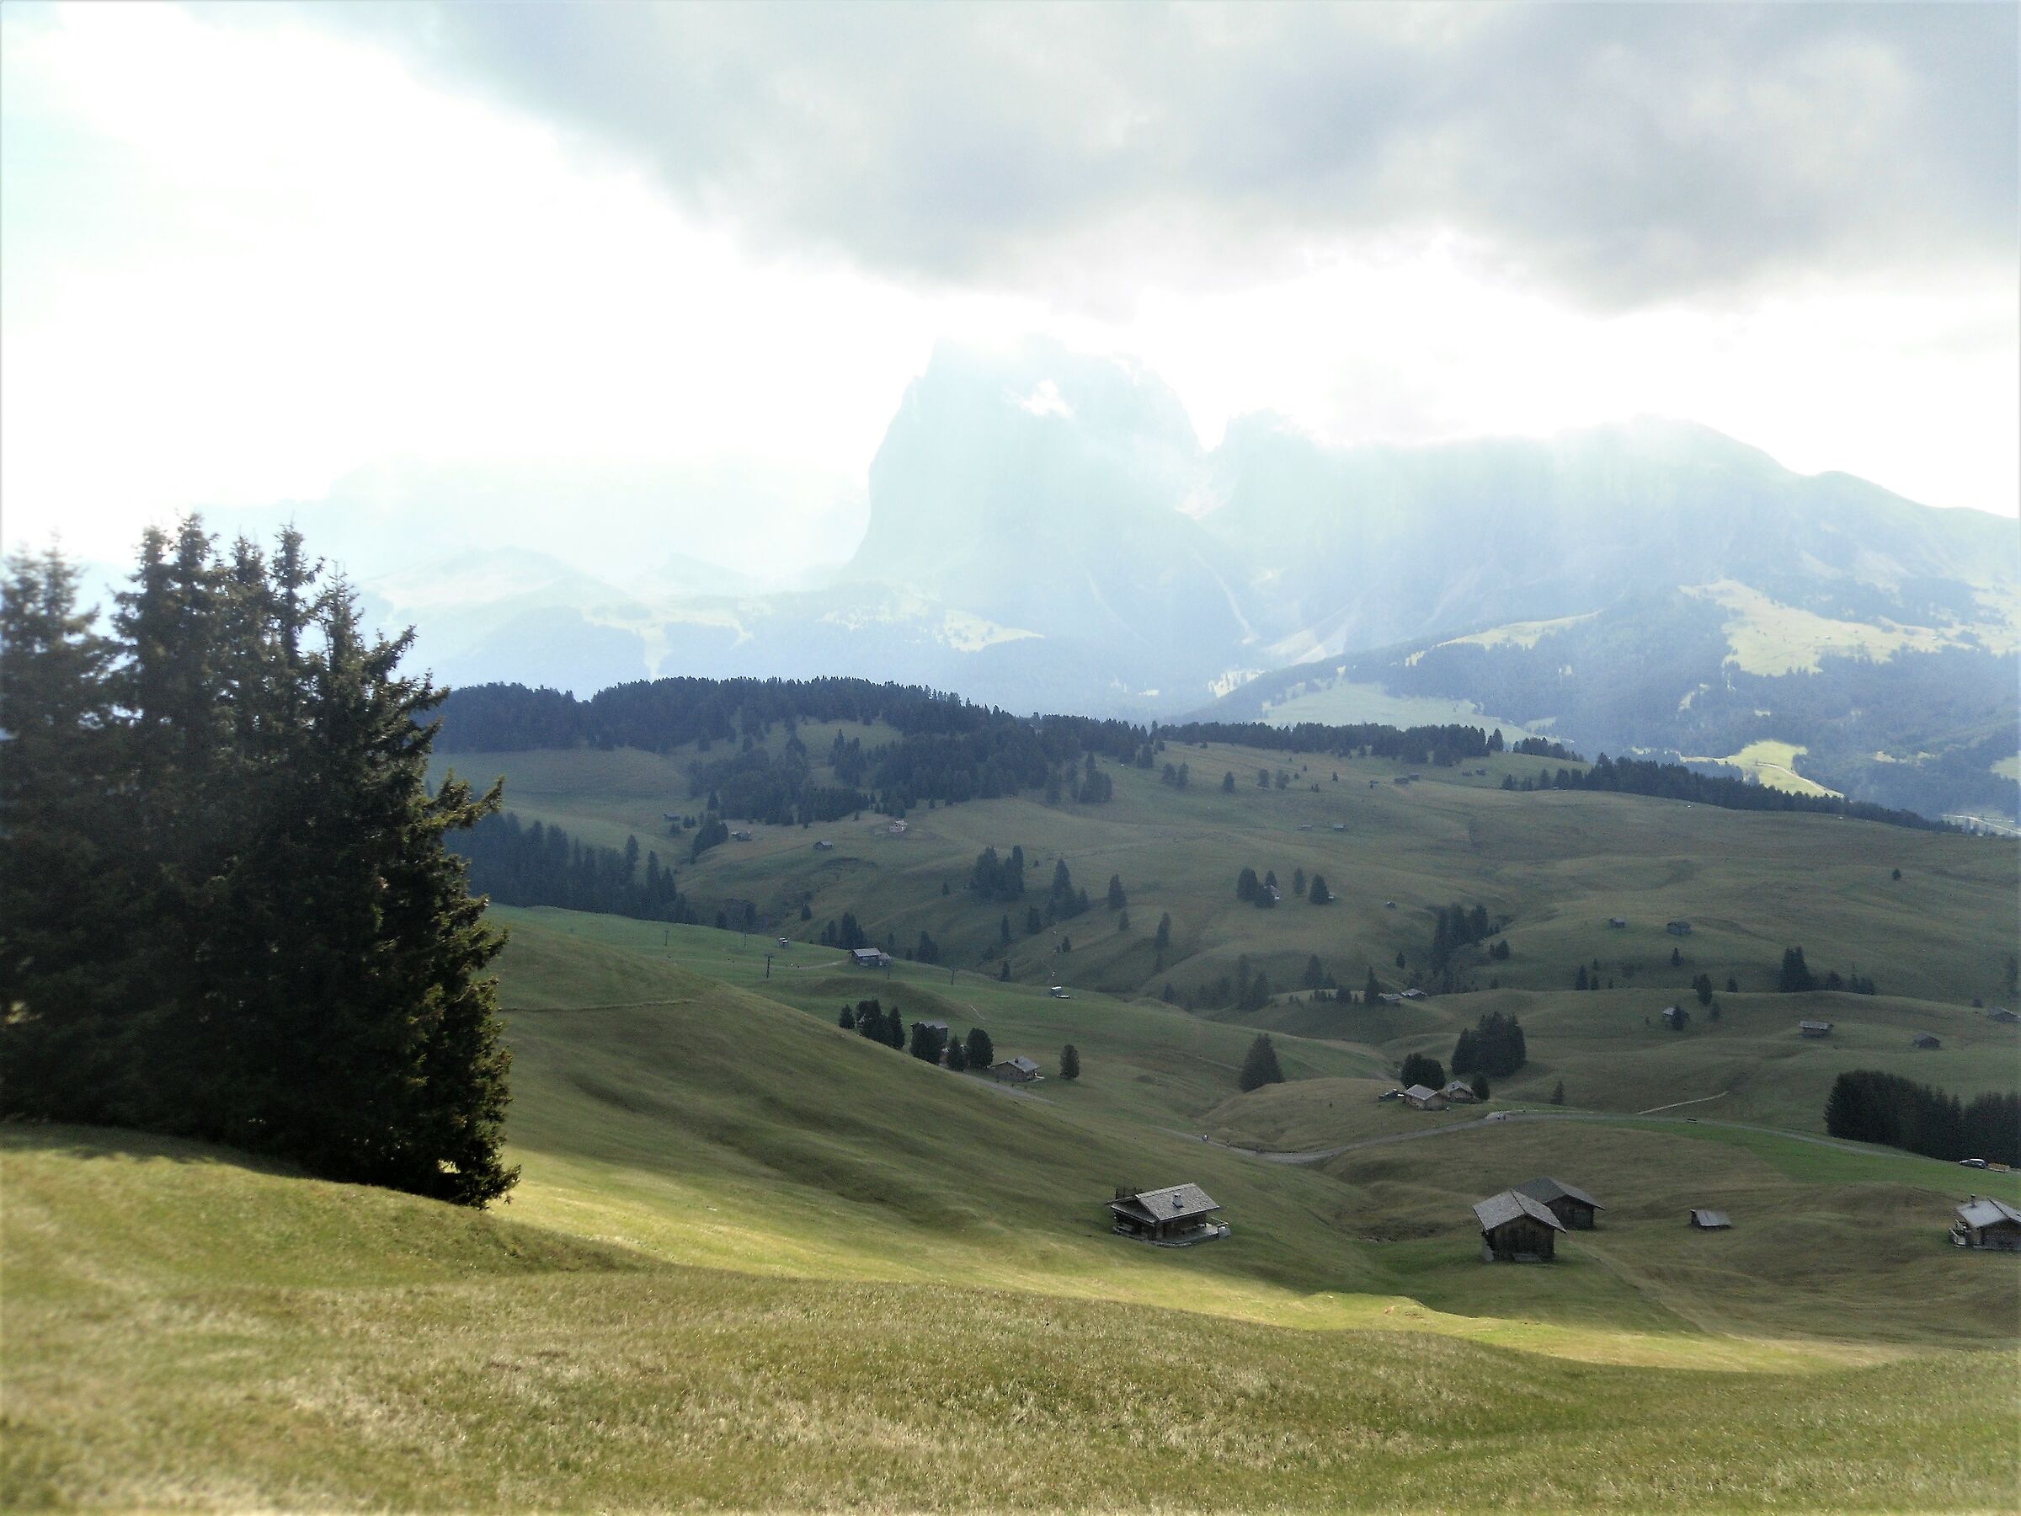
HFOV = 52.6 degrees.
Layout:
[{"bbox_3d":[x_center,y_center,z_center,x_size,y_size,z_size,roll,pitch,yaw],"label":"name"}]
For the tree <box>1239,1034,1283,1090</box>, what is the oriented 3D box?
[{"bbox_3d":[69.413,84.257,565.000,12.000,16.200,12.000,0,1,0],"label":"tree"}]

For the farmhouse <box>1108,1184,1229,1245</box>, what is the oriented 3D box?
[{"bbox_3d":[17.055,49.227,221.894,8.880,4.595,9.102,-1,2,-39],"label":"farmhouse"}]

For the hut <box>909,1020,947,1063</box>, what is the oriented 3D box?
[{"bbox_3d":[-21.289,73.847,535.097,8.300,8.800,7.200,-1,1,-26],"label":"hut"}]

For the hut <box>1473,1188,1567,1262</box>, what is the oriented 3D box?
[{"bbox_3d":[55.527,51.079,223.329,8.400,5.200,10.600,0,1,6],"label":"hut"}]

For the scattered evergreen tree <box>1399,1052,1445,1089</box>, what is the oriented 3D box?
[{"bbox_3d":[108.693,83.241,540.000,12.000,10.600,9.500,0,1,0],"label":"scattered evergreen tree"}]

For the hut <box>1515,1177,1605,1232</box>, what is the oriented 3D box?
[{"bbox_3d":[65.459,53.305,244.542,8.900,4.000,9.000,0,1,1],"label":"hut"}]

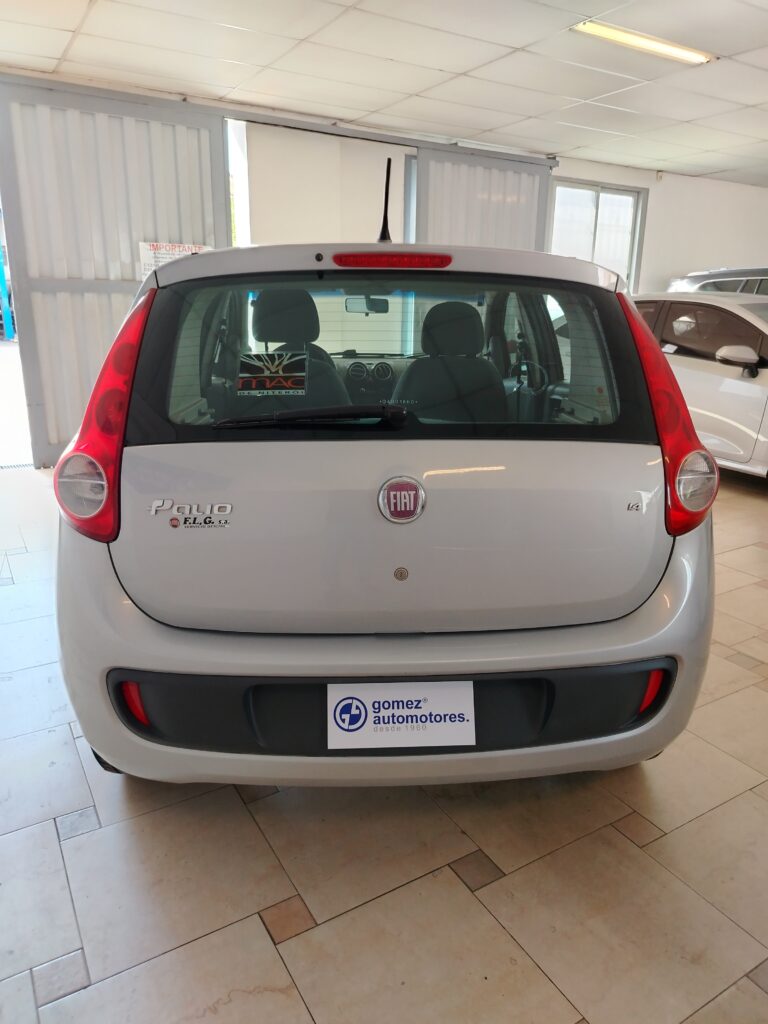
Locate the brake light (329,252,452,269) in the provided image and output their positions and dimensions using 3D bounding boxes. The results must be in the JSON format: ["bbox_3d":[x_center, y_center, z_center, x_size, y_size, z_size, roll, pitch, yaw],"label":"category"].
[{"bbox_3d":[0.021,-0.583,1.643,0.278,0.034,0.030,-1,16,-4],"label":"brake light"}]

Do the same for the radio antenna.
[{"bbox_3d":[0.008,-0.784,1.803,0.034,0.240,0.034,-1,57,-4],"label":"radio antenna"}]

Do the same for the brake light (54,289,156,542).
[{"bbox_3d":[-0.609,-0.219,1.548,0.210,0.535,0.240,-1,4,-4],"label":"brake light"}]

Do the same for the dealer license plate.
[{"bbox_3d":[0.035,0.411,1.437,0.297,0.132,0.010,-1,-6,-4],"label":"dealer license plate"}]

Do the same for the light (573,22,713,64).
[{"bbox_3d":[1.634,-2.896,4.402,1.170,0.050,0.170,-9,19,-31],"label":"light"}]

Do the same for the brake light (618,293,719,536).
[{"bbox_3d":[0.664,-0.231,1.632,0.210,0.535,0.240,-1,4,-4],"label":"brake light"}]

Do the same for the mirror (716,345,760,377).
[{"bbox_3d":[2.450,-1.043,4.896,0.250,0.200,0.150,-7,18,-24],"label":"mirror"}]

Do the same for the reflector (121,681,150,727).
[{"bbox_3d":[-0.525,0.407,1.501,0.055,0.103,0.035,4,16,11],"label":"reflector"}]

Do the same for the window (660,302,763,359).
[{"bbox_3d":[2.458,-1.345,5.298,0.080,0.400,0.870,12,9,-28],"label":"window"}]

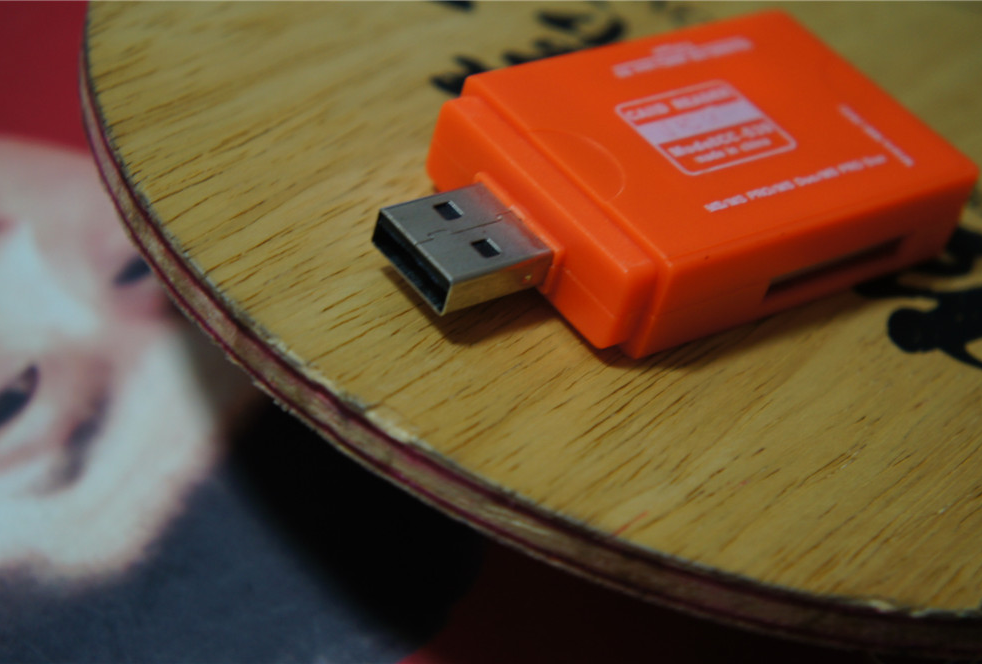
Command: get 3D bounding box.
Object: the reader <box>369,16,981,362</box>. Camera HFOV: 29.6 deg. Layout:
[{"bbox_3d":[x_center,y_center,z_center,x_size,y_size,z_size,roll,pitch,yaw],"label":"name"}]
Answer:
[{"bbox_3d":[0.018,-0.016,0.200,0.065,0.012,0.033,-17,50,-36],"label":"reader"}]

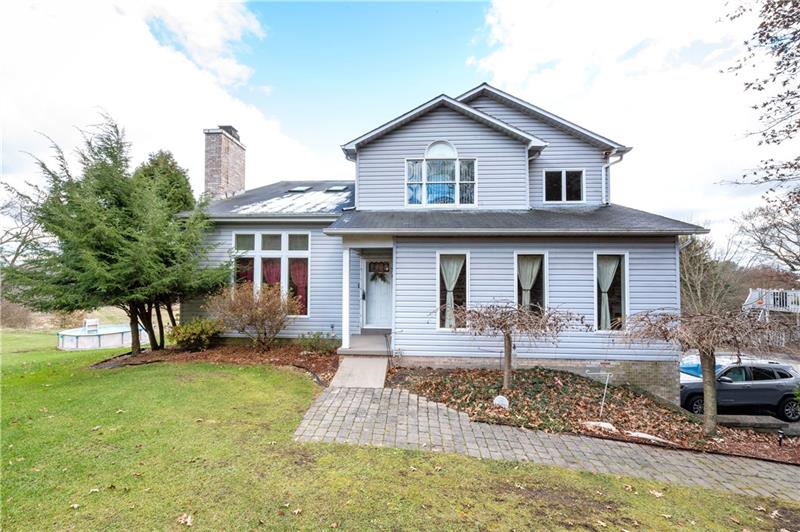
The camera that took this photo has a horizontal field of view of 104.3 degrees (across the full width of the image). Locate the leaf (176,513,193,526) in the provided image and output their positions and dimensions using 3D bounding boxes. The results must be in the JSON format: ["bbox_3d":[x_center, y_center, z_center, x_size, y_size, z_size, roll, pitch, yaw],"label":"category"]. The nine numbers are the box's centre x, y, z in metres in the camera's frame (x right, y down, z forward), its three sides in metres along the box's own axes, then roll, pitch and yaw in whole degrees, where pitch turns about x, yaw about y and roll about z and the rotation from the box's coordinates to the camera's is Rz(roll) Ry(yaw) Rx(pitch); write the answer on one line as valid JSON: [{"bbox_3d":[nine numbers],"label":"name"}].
[{"bbox_3d":[-1.860,2.190,2.690,0.130,0.030,0.115,0,0,0],"label":"leaf"}]

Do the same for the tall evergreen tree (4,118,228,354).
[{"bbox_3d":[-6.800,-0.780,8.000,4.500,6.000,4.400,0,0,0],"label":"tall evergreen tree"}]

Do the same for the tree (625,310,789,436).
[{"bbox_3d":[5.600,1.970,5.800,2.300,2.330,2.300,0,0,0],"label":"tree"}]

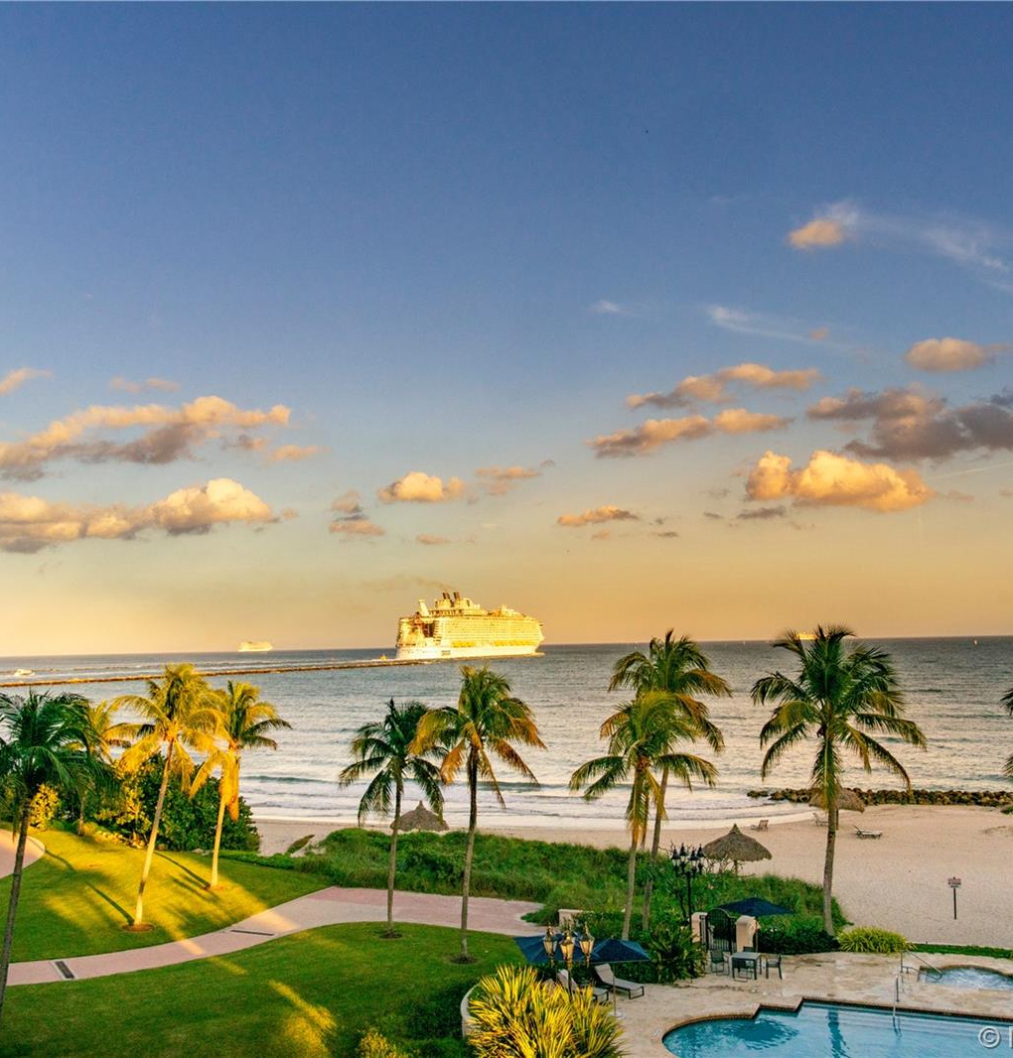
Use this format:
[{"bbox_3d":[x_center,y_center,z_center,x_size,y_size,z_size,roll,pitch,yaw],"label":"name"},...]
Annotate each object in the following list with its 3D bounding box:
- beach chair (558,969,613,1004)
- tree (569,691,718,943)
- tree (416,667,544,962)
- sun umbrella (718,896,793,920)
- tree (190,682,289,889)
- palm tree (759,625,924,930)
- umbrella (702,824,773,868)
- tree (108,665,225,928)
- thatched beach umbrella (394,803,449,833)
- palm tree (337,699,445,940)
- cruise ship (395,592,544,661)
[{"bbox_3d":[2.791,16.255,37.495,1.850,0.850,0.680,-7,-8,41],"label":"beach chair"},{"bbox_3d":[5.539,11.672,42.260,5.838,10.087,5.546,-2,-6,6],"label":"tree"},{"bbox_3d":[-0.999,11.482,43.087,5.257,11.691,5.257,-1,-6,0],"label":"tree"},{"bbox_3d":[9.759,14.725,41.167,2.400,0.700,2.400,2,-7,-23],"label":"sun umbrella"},{"bbox_3d":[-13.355,12.650,52.911,4.837,10.010,4.837,1,-6,-15],"label":"tree"},{"bbox_3d":[14.687,10.786,45.981,7.466,13.152,7.466,-1,-6,0],"label":"palm tree"},{"bbox_3d":[12.075,16.916,55.489,3.665,2.753,3.665,-2,-6,12],"label":"umbrella"},{"bbox_3d":[-14.840,11.470,46.291,4.788,11.187,4.788,1,-7,-19],"label":"tree"},{"bbox_3d":[-5.841,20.131,72.000,3.850,3.100,3.850,-1,-6,-5],"label":"thatched beach umbrella"},{"bbox_3d":[-4.821,12.204,45.013,4.590,9.845,4.590,0,-6,-6],"label":"palm tree"},{"bbox_3d":[-22.705,113.045,1245.167,56.000,72.000,360.000,-4,-7,22],"label":"cruise ship"}]

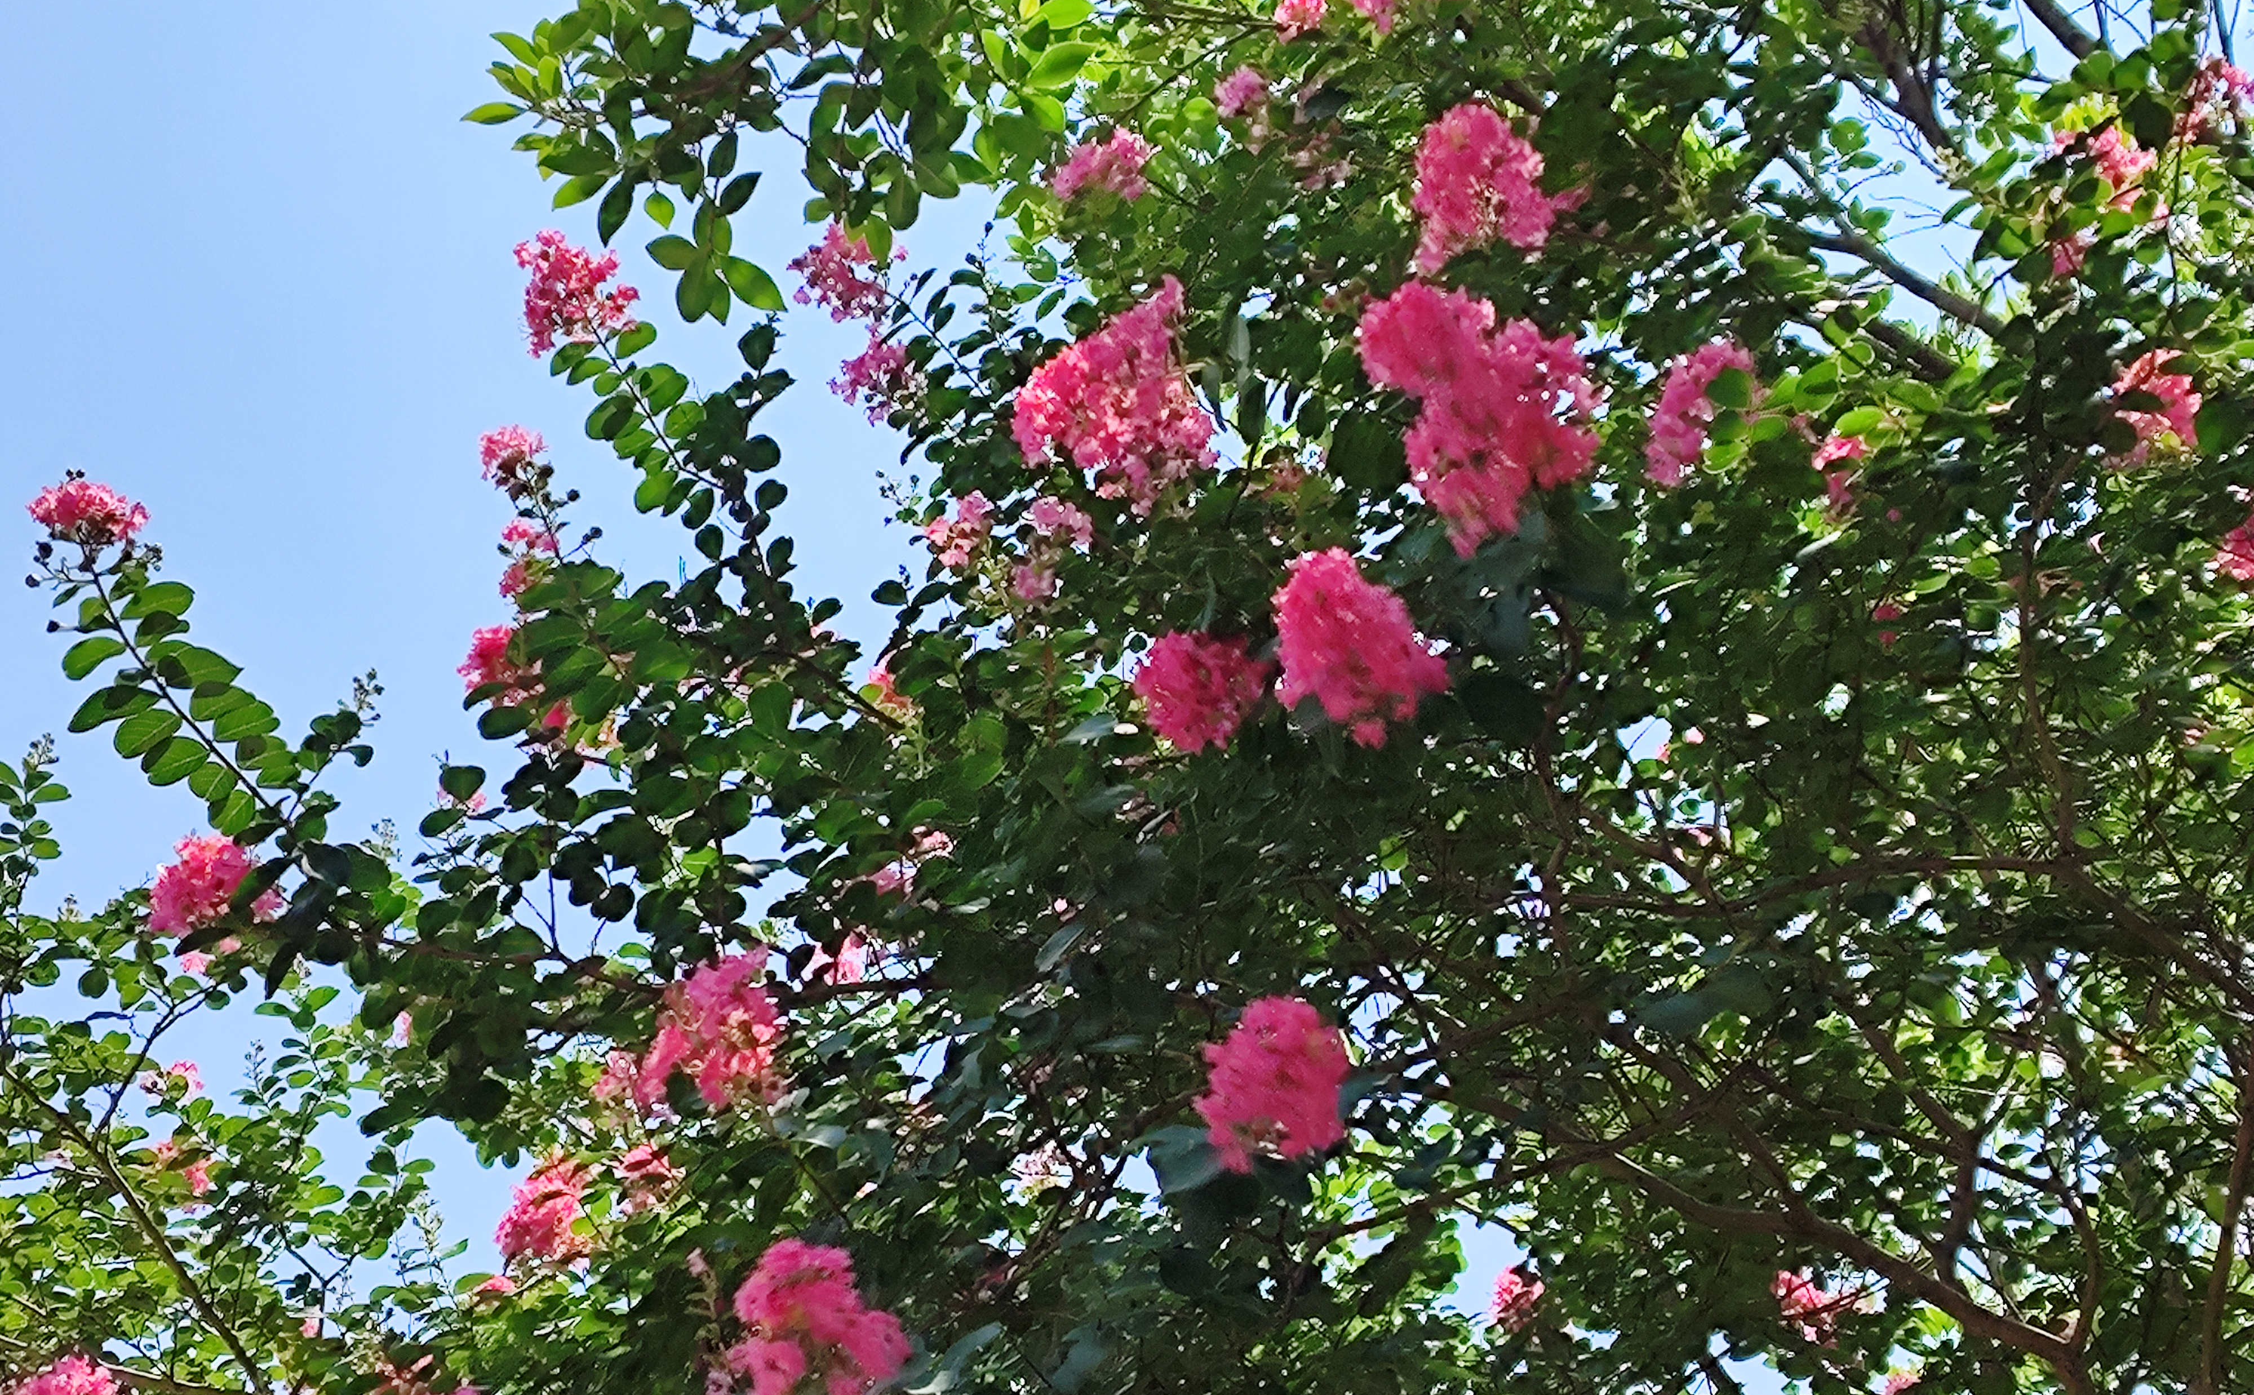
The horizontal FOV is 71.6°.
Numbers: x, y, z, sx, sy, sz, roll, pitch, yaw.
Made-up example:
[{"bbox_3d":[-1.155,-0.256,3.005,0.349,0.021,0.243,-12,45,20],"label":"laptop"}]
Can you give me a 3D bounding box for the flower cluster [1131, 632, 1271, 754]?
[{"bbox_3d":[0.090,-0.005,1.900,0.169,0.145,0.127,0,-32,0],"label":"flower cluster"}]

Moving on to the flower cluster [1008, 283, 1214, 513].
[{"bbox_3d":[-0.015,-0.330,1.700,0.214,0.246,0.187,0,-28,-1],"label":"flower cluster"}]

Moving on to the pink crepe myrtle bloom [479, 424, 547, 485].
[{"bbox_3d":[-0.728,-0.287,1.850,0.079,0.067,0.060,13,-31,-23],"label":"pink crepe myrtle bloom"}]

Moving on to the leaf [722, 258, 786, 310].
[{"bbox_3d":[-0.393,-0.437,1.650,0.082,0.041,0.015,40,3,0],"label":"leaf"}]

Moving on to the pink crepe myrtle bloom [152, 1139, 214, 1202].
[{"bbox_3d":[-1.751,0.877,2.900,0.114,0.120,0.100,18,-36,-26],"label":"pink crepe myrtle bloom"}]

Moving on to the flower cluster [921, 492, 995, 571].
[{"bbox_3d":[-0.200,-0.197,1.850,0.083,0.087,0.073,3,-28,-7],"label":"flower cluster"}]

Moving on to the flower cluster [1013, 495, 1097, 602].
[{"bbox_3d":[-0.097,-0.200,2.100,0.111,0.138,0.105,2,-32,-3],"label":"flower cluster"}]

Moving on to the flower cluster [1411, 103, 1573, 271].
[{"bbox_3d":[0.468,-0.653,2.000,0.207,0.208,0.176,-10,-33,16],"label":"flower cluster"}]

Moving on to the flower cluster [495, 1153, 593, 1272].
[{"bbox_3d":[-0.823,0.726,2.200,0.136,0.156,0.119,0,-32,0],"label":"flower cluster"}]

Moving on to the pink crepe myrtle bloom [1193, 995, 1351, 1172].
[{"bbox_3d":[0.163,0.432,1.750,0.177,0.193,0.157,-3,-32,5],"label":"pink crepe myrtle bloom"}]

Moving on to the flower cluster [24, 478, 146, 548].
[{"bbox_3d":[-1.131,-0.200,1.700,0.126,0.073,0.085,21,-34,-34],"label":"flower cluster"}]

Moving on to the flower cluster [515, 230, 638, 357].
[{"bbox_3d":[-0.704,-0.518,2.000,0.158,0.160,0.129,0,-32,0],"label":"flower cluster"}]

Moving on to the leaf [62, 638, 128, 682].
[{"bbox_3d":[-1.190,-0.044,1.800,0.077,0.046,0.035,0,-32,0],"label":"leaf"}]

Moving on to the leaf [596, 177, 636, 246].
[{"bbox_3d":[-0.620,-0.590,1.901,0.036,0.012,0.086,17,-69,-23],"label":"leaf"}]

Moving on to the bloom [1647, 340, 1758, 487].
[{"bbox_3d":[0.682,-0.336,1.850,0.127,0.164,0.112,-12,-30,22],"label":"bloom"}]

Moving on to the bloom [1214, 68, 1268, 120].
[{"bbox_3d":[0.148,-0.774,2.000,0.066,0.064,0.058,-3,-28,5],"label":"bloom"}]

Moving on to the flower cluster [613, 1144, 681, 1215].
[{"bbox_3d":[-0.691,0.693,2.250,0.101,0.098,0.081,0,-32,0],"label":"flower cluster"}]

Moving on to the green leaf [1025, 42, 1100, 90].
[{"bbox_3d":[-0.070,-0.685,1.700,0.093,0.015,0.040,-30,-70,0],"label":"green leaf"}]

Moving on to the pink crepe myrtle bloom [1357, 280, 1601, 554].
[{"bbox_3d":[0.406,-0.324,1.800,0.282,0.307,0.239,0,-32,0],"label":"pink crepe myrtle bloom"}]

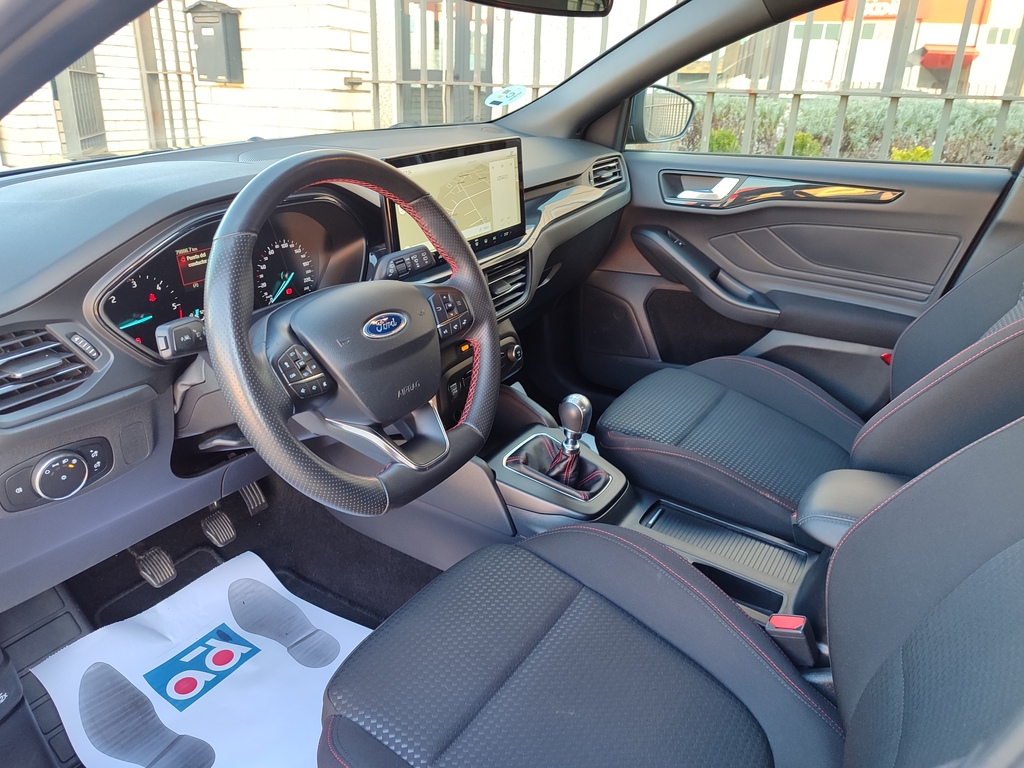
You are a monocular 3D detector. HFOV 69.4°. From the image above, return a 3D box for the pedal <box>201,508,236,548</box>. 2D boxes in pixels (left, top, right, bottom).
[{"bbox_3d":[-0.496,0.246,1.246,0.022,0.055,0.048,-30,0,41],"label":"pedal"}]

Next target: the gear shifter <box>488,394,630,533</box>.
[{"bbox_3d":[0.079,0.094,1.125,0.195,0.173,0.165,15,28,32],"label":"gear shifter"}]

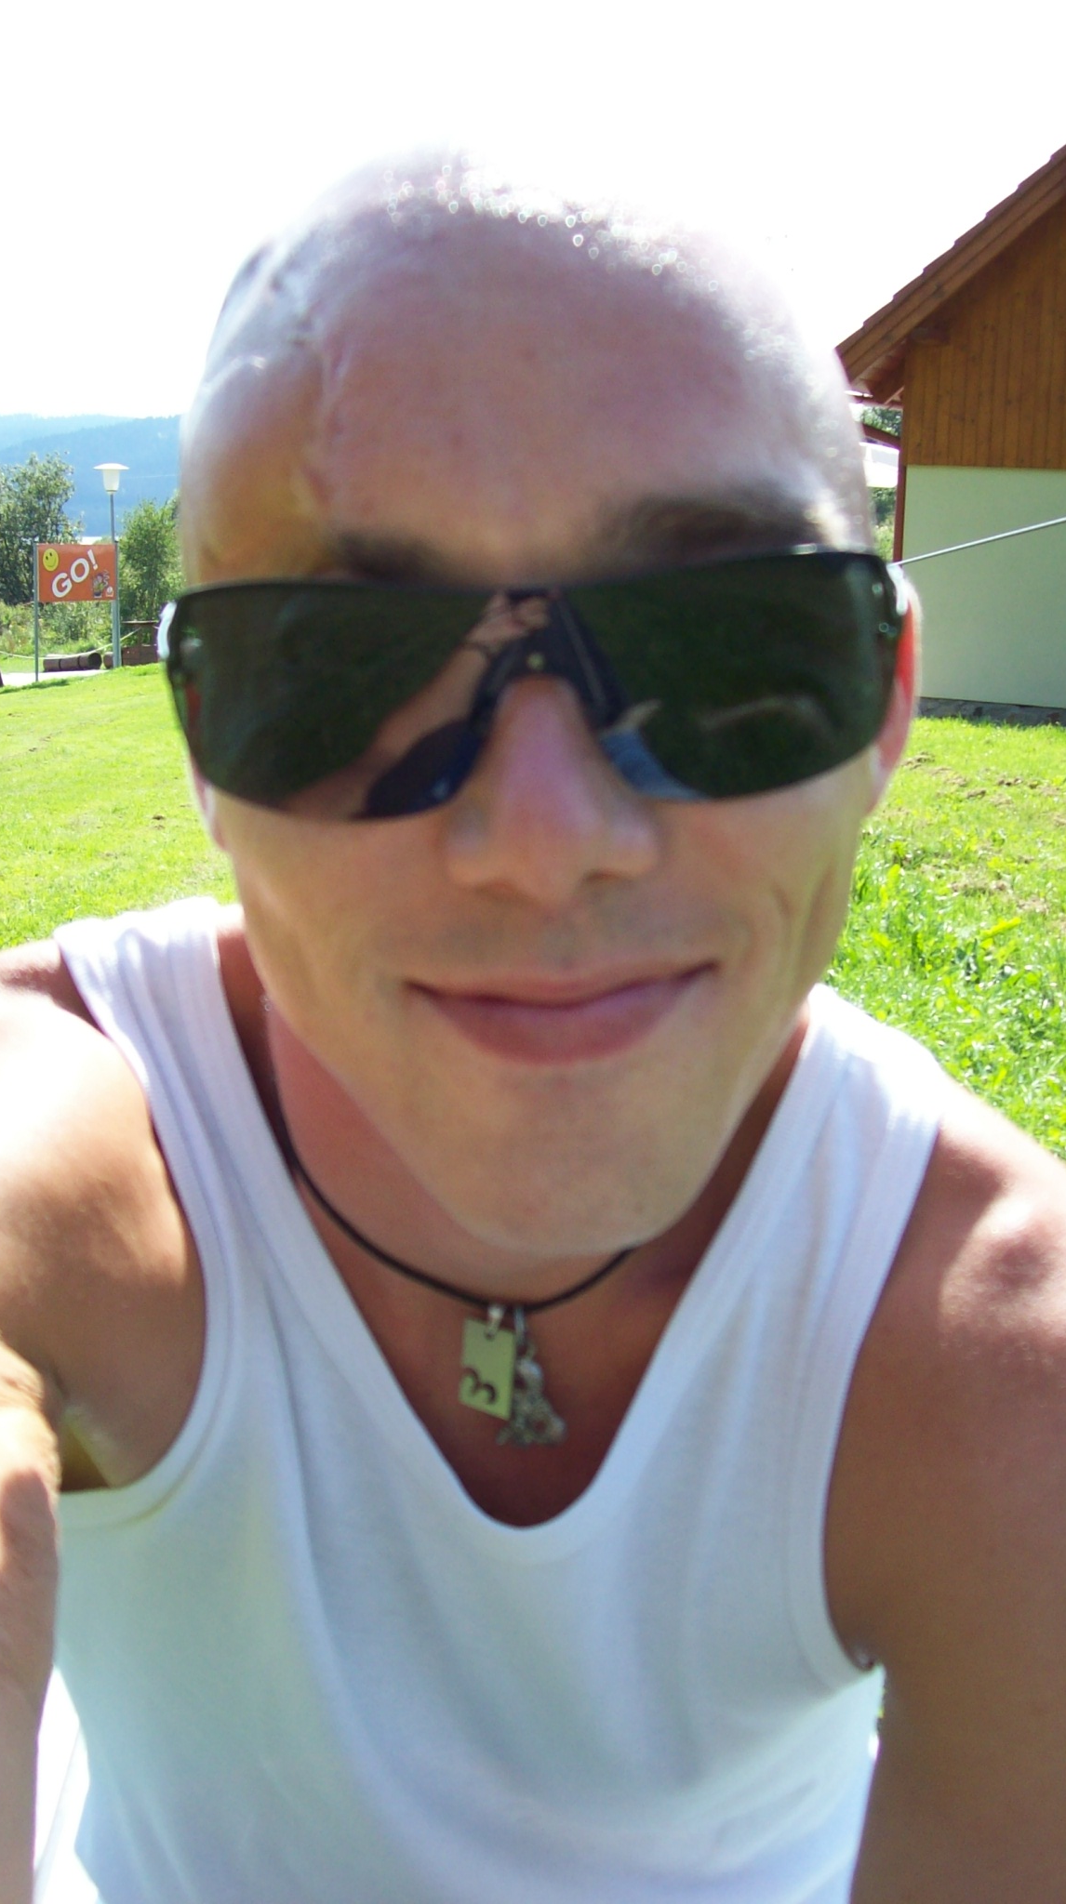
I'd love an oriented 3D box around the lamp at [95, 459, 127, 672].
[{"bbox_3d":[-7.633,-7.007,36.118,0.612,3.676,0.612,1,12,0],"label":"lamp"}]

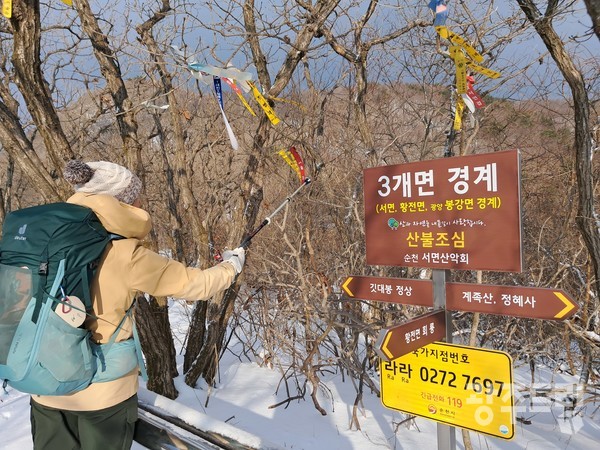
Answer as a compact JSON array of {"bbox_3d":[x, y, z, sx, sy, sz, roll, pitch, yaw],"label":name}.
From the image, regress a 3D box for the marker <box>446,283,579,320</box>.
[{"bbox_3d":[0.857,0.312,1.922,0.522,0.120,0.030,-2,0,43],"label":"marker"}]

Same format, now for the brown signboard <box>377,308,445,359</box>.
[{"bbox_3d":[0.462,0.446,1.901,0.030,0.120,0.523,-2,0,43],"label":"brown signboard"}]

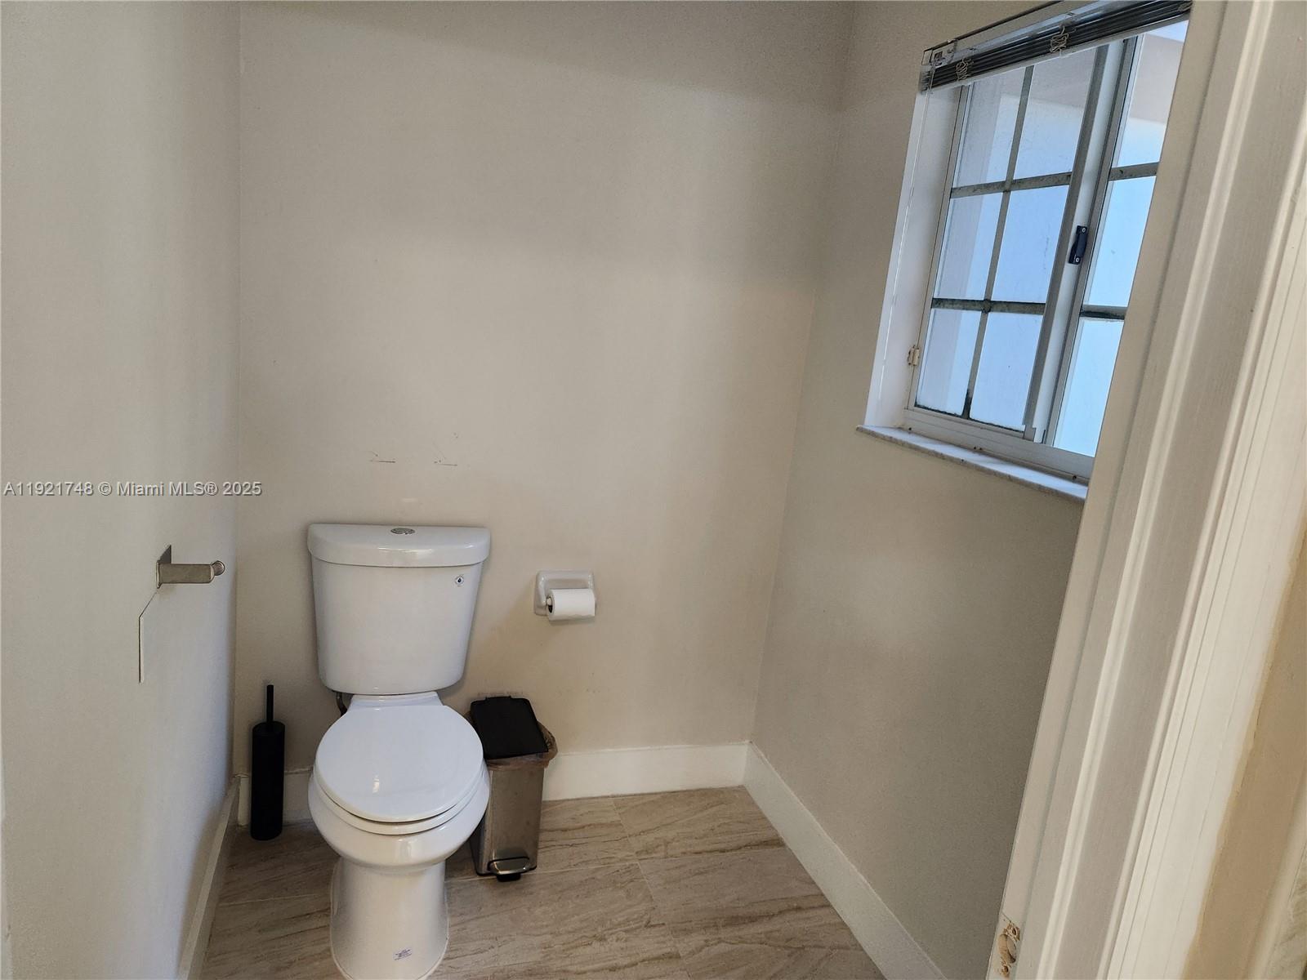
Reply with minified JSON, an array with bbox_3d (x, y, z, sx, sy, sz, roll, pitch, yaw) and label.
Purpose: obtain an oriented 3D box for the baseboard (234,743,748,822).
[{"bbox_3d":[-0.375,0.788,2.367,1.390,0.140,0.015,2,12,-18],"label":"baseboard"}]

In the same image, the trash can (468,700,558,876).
[{"bbox_3d":[-0.366,0.733,2.165,0.161,0.332,0.302,1,13,-22],"label":"trash can"}]

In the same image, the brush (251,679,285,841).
[{"bbox_3d":[-0.933,0.654,2.102,0.072,0.392,0.072,2,12,-18],"label":"brush"}]

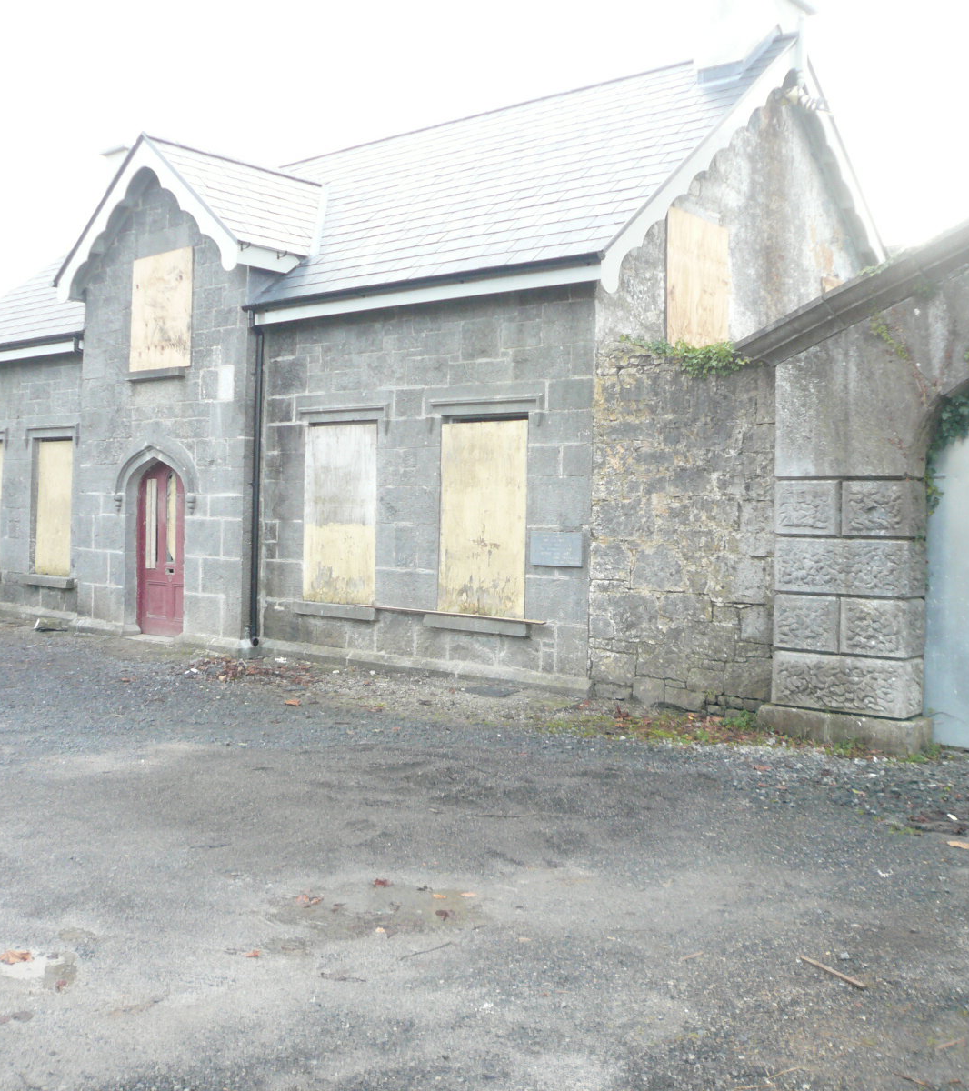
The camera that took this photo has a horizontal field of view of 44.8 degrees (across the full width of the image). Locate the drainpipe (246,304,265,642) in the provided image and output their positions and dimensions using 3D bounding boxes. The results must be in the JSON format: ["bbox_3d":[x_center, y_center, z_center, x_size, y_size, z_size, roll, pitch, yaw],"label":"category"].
[{"bbox_3d":[-2.406,-0.677,12.300,0.110,3.450,0.190,1,0,40],"label":"drainpipe"}]

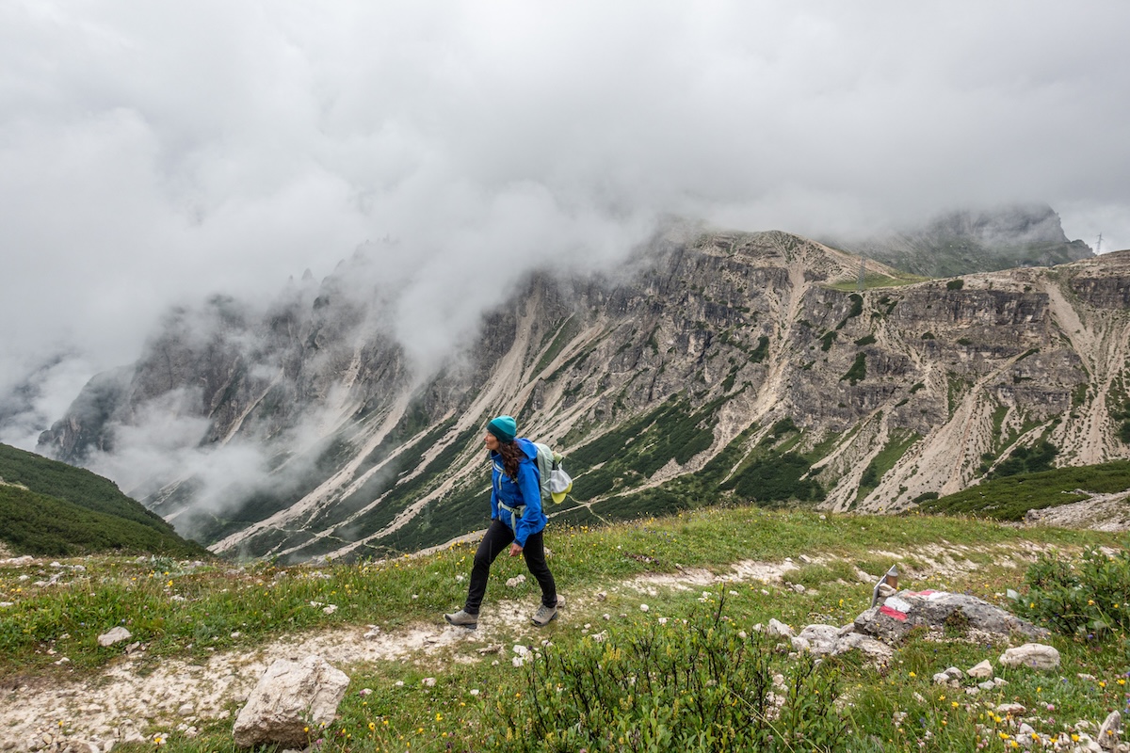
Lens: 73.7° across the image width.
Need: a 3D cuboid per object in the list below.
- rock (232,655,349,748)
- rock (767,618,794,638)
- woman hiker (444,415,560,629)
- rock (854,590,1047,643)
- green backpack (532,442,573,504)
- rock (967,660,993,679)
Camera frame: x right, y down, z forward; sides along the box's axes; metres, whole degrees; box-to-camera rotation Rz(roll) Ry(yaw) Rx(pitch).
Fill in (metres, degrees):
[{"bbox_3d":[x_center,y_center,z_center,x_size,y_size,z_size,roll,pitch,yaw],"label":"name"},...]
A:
[{"bbox_3d":[-1.392,1.645,3.820,0.480,0.350,0.410,3,7,18],"label":"rock"},{"bbox_3d":[1.514,1.772,5.300,0.170,0.115,0.140,2,6,12],"label":"rock"},{"bbox_3d":[-0.473,1.092,5.690,0.800,1.630,0.500,-2,7,-25],"label":"woman hiker"},{"bbox_3d":[2.693,1.713,5.300,1.200,0.280,0.520,1,6,3],"label":"rock"},{"bbox_3d":[-0.127,0.755,5.780,0.250,0.490,0.290,-6,9,-25],"label":"green backpack"},{"bbox_3d":[2.423,1.705,4.400,0.145,0.090,0.110,3,7,18],"label":"rock"}]

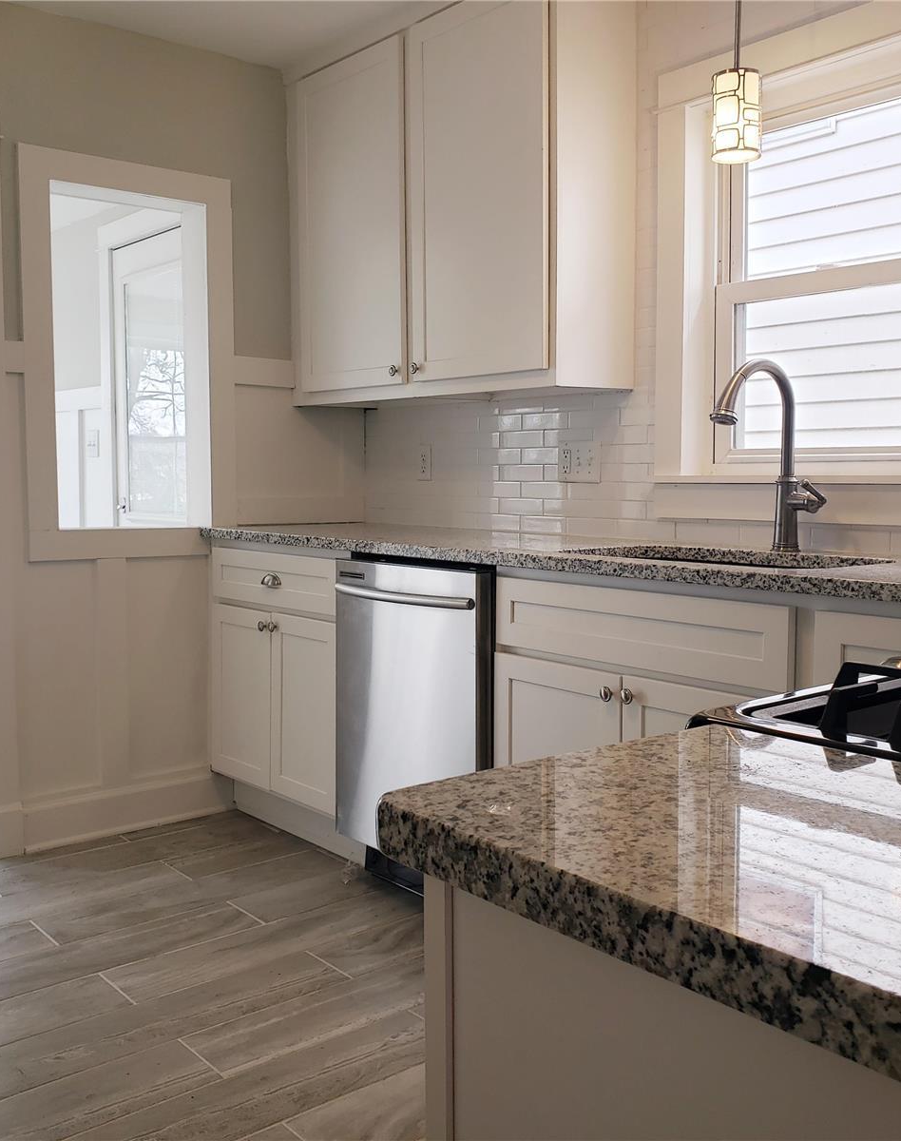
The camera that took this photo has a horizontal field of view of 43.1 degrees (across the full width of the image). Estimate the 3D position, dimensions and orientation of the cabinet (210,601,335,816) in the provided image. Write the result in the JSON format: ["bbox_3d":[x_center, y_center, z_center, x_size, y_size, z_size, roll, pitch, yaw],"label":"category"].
[{"bbox_3d":[-0.298,0.387,3.629,0.605,0.559,0.784,-4,7,-39],"label":"cabinet"}]

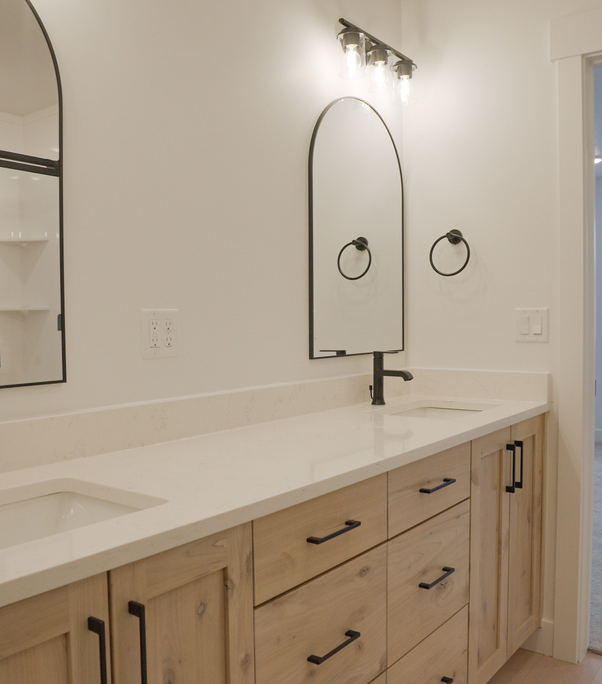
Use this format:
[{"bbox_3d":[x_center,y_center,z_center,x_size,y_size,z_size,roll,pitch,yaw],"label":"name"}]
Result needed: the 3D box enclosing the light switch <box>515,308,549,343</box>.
[{"bbox_3d":[0.815,-0.058,2.507,0.121,0.123,0.007,1,3,37],"label":"light switch"}]

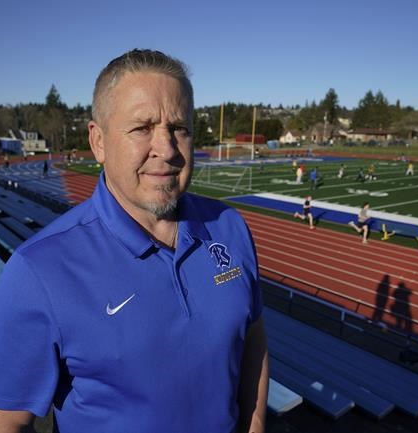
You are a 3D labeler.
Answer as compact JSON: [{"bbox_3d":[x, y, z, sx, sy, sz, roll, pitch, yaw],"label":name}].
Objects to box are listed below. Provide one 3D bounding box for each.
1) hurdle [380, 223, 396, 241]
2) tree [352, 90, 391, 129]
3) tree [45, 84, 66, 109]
[{"bbox_3d":[8.781,0.760,21.250,0.700,0.780,0.500,10,14,40],"label":"hurdle"},{"bbox_3d":[63.768,-41.134,170.014,14.912,16.037,14.912,5,12,19],"label":"tree"},{"bbox_3d":[-65.554,-46.891,185.017,9.395,18.244,9.395,-3,12,-19],"label":"tree"}]

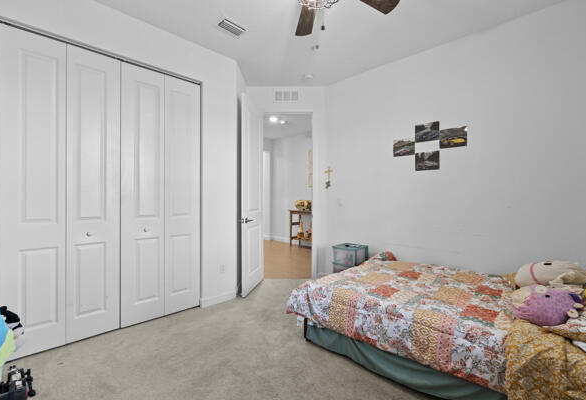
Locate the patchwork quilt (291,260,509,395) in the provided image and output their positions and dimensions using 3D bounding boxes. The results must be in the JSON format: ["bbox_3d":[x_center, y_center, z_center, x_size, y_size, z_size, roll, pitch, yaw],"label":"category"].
[{"bbox_3d":[0.993,0.825,2.316,1.440,0.370,1.480,0,0,-44],"label":"patchwork quilt"}]

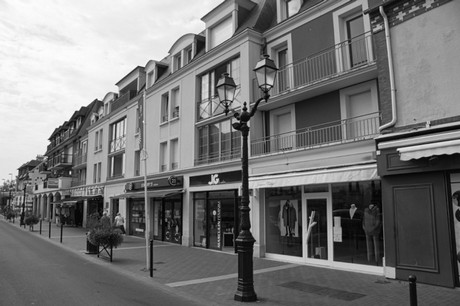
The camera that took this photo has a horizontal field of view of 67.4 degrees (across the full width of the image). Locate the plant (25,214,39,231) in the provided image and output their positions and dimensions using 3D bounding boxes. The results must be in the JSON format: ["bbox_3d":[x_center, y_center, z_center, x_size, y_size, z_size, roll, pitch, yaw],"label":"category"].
[{"bbox_3d":[-16.145,5.684,27.958,1.000,1.380,1.300,7,-12,-39],"label":"plant"}]

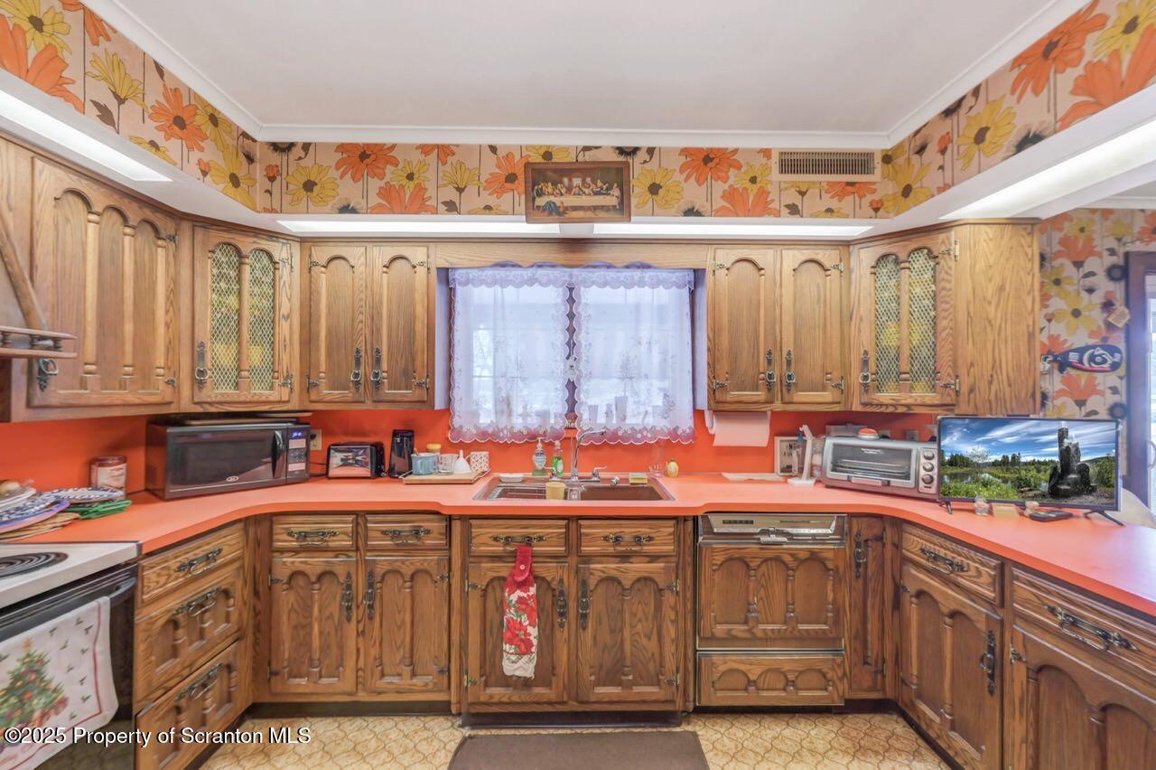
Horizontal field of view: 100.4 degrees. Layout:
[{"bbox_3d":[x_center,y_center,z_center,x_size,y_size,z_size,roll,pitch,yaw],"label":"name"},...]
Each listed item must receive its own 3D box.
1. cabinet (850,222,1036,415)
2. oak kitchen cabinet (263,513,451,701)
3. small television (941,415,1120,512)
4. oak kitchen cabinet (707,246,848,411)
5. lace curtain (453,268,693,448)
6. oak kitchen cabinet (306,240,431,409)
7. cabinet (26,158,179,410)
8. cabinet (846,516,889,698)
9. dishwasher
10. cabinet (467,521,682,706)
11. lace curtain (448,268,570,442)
[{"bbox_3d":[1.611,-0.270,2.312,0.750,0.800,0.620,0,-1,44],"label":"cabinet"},{"bbox_3d":[-0.891,0.891,2.221,0.748,0.764,0.605,0,0,-1],"label":"oak kitchen cabinet"},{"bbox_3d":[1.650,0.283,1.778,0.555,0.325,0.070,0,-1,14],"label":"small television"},{"bbox_3d":[0.940,-0.272,2.405,0.667,0.790,0.335,0,0,-1],"label":"oak kitchen cabinet"},{"bbox_3d":[-0.028,-0.156,2.509,1.264,0.905,0.095,0,0,-1],"label":"lace curtain"},{"bbox_3d":[-0.972,-0.273,2.375,0.617,0.778,0.335,0,0,-1],"label":"oak kitchen cabinet"},{"bbox_3d":[-1.703,-0.278,1.597,0.320,0.765,0.530,0,0,0],"label":"cabinet"},{"bbox_3d":[1.176,0.901,2.251,0.167,0.757,0.600,0,0,-1],"label":"cabinet"},{"bbox_3d":[0.776,0.907,2.235,0.601,0.766,0.600,0,0,-1],"label":"dishwasher"},{"bbox_3d":[-0.014,0.890,2.192,0.865,0.762,0.660,0,0,-1],"label":"cabinet"},{"bbox_3d":[-0.355,-0.156,2.479,0.610,0.907,0.055,0,0,-1],"label":"lace curtain"}]

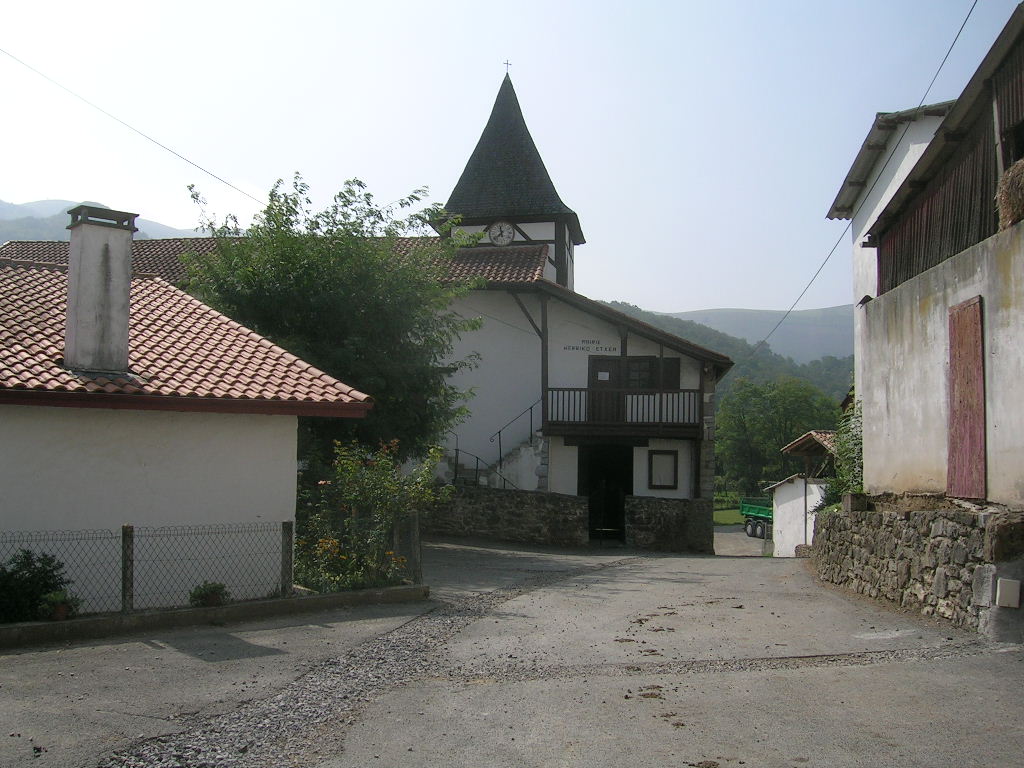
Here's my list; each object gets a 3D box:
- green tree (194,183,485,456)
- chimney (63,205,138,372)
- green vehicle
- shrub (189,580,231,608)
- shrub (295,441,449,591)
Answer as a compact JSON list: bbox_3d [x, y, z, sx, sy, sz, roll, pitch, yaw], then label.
[{"bbox_3d":[-3.579,-0.089,20.474,5.300,7.670,5.000,1,-5,-8],"label":"green tree"},{"bbox_3d":[-5.343,-1.188,13.426,0.680,2.098,0.550,4,-6,-40],"label":"chimney"},{"bbox_3d":[17.183,8.487,65.930,2.450,2.850,6.800,1,-5,-11],"label":"green vehicle"},{"bbox_3d":[-3.895,2.707,13.315,0.500,0.355,0.460,2,-5,-15],"label":"shrub"},{"bbox_3d":[-2.169,1.963,15.857,1.900,2.193,2.100,-4,-7,45],"label":"shrub"}]

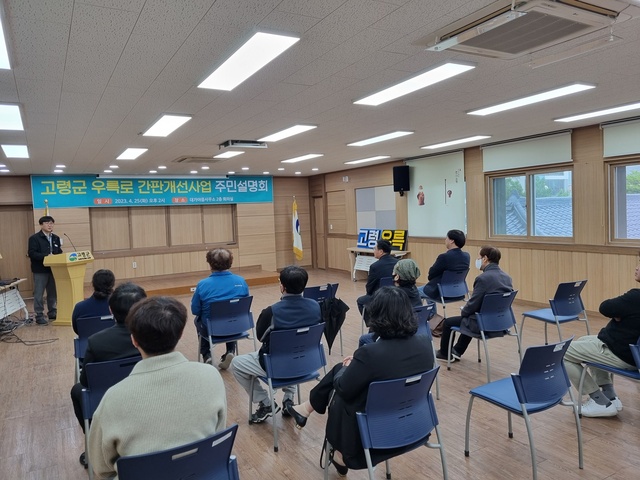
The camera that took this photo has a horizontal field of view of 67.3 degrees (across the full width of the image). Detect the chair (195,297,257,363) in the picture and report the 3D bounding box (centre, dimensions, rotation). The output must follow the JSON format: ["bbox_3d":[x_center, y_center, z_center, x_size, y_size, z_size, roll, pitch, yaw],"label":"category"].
[{"bbox_3d":[-0.911,0.942,4.721,0.480,0.780,0.530,-4,3,-30],"label":"chair"}]

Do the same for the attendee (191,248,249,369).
[{"bbox_3d":[-1.026,0.698,4.686,0.540,1.245,0.720,-4,3,-30],"label":"attendee"}]

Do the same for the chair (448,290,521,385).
[{"bbox_3d":[1.532,0.856,4.509,0.480,0.780,0.530,-4,3,-30],"label":"chair"}]

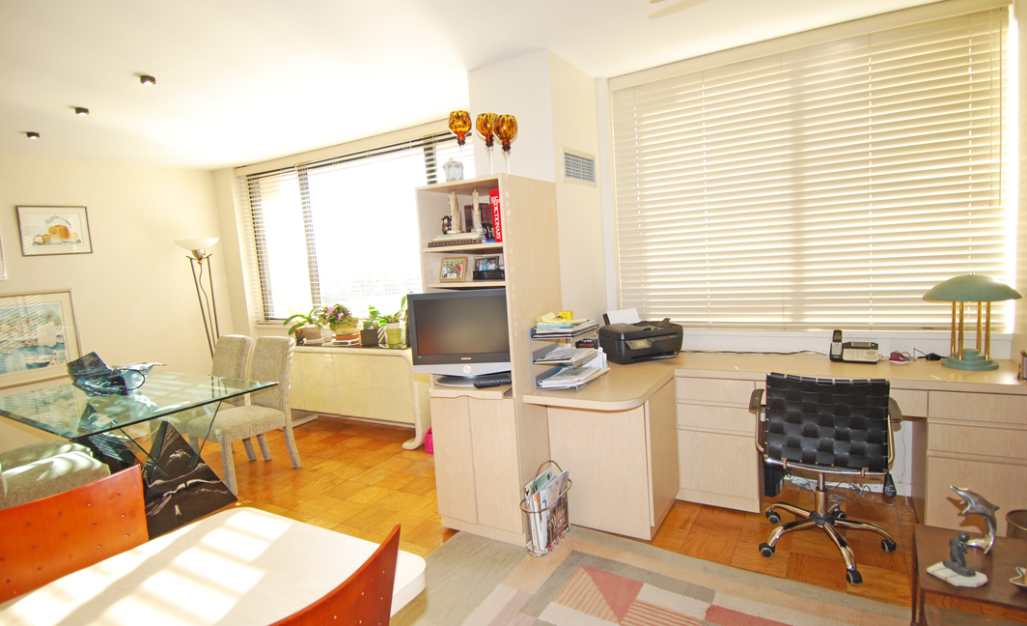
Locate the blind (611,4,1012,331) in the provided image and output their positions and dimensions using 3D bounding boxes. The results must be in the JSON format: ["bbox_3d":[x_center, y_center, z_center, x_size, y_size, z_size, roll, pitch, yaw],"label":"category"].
[{"bbox_3d":[1.499,-0.676,2.878,1.927,1.542,0.071,0,7,30],"label":"blind"}]

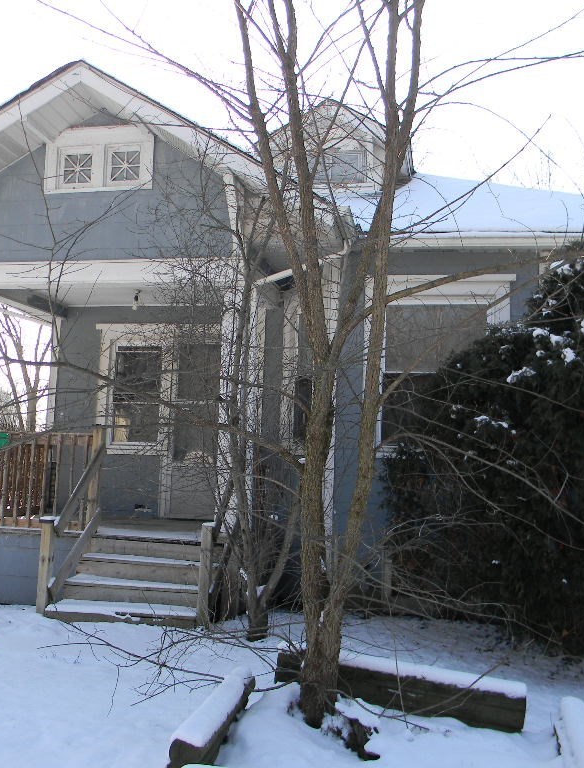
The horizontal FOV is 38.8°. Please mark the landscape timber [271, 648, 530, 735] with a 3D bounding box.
[{"bbox_3d":[0.640,1.837,5.089,1.650,0.229,0.206,-2,-8,33],"label":"landscape timber"}]

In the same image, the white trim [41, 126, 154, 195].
[{"bbox_3d":[-1.962,-2.305,8.404,1.164,0.710,0.099,1,-7,10],"label":"white trim"}]

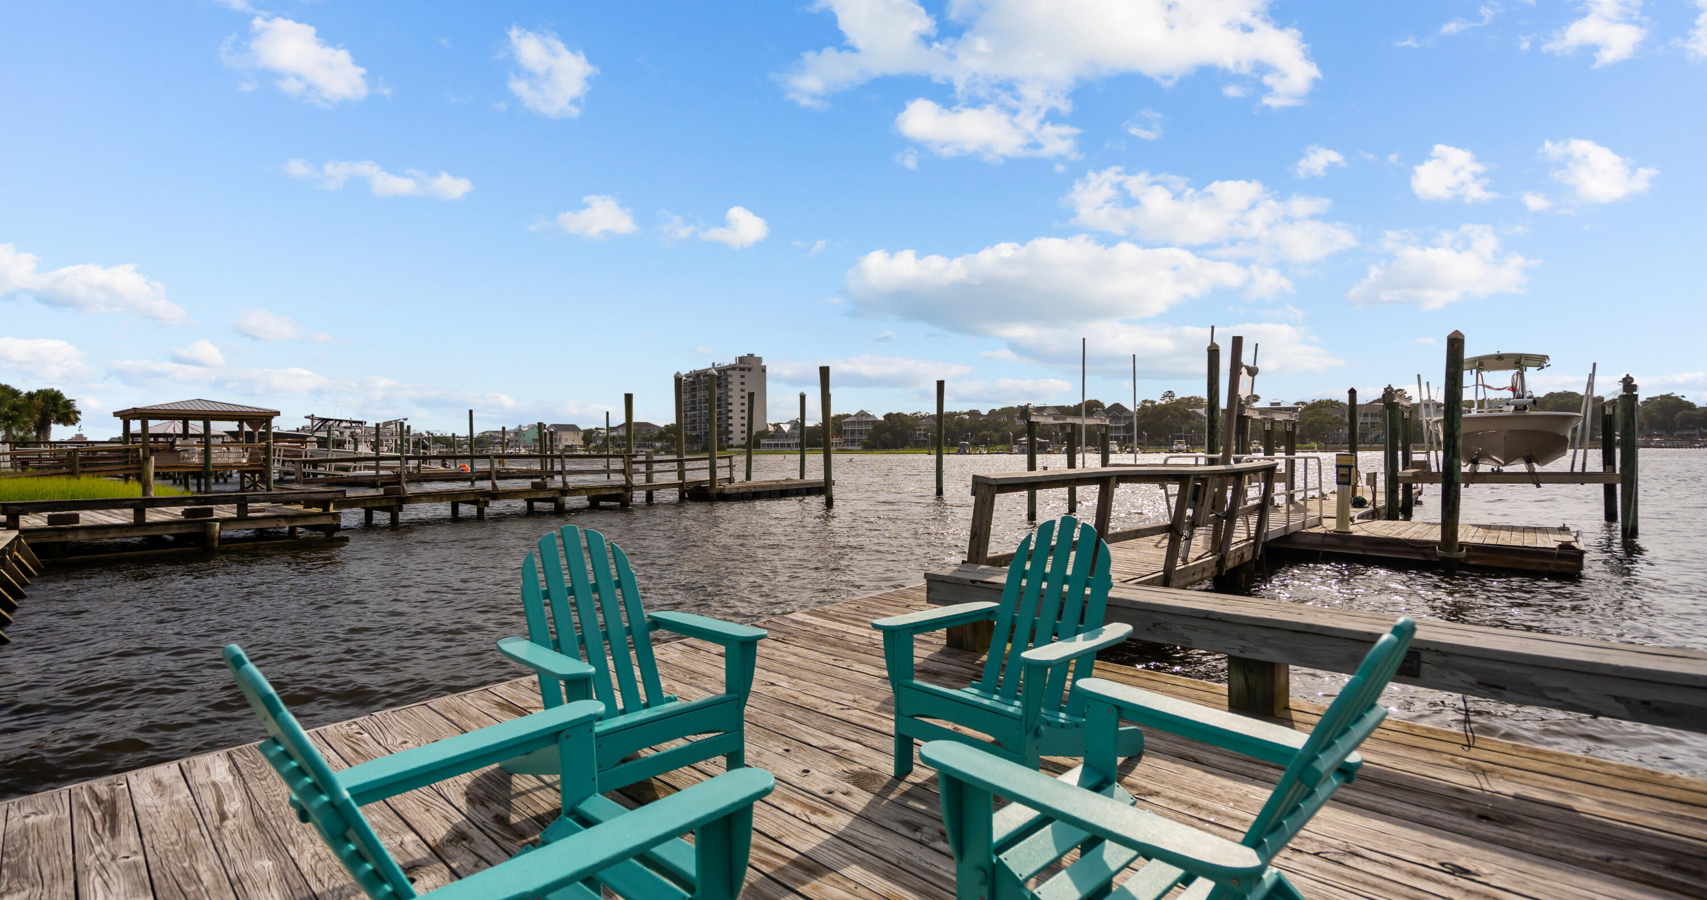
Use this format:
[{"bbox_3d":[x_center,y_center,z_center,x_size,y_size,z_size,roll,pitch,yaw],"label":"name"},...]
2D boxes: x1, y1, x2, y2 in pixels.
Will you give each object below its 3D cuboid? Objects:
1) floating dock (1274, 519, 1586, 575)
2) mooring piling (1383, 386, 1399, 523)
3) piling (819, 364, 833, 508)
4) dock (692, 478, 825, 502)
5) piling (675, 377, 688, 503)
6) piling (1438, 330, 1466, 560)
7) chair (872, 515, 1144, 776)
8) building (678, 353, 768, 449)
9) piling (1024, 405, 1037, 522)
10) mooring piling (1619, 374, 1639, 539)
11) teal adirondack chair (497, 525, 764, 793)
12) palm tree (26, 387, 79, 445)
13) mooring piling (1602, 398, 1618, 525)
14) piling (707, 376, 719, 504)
[{"bbox_3d":[9.541,1.526,12.805,3.787,0.340,3.218,0,0,39],"label":"floating dock"},{"bbox_3d":[11.007,0.192,15.549,0.250,3.008,0.250,1,0,35],"label":"mooring piling"},{"bbox_3d":[-0.802,-0.365,22.871,0.270,4.299,0.270,-2,0,-2],"label":"piling"},{"bbox_3d":[-3.411,1.561,29.513,2.000,0.450,6.229,0,0,36],"label":"dock"},{"bbox_3d":[-6.074,-0.464,26.658,0.260,4.511,0.260,0,0,0],"label":"piling"},{"bbox_3d":[8.930,-0.019,11.299,0.220,3.498,0.220,1,0,38],"label":"piling"},{"bbox_3d":[0.611,0.721,2.799,0.890,0.920,0.745,-1,0,-44],"label":"chair"},{"bbox_3d":[-56.487,-19.477,329.954,16.000,39.000,60.000,-1,0,-30],"label":"building"},{"bbox_3d":[4.273,0.322,18.280,0.230,2.797,0.230,0,0,0],"label":"piling"},{"bbox_3d":[14.482,0.118,14.164,0.250,3.052,0.250,-1,0,-44],"label":"mooring piling"},{"bbox_3d":[-0.867,0.738,2.719,0.736,0.900,0.884,-1,0,-45],"label":"teal adirondack chair"},{"bbox_3d":[-63.449,-1.688,60.000,3.400,6.200,3.400,0,0,43],"label":"palm tree"},{"bbox_3d":[17.202,0.240,17.241,0.240,2.785,0.240,-1,0,45],"label":"mooring piling"},{"bbox_3d":[-4.947,-0.493,26.720,0.280,4.605,0.280,0,0,-11],"label":"piling"}]

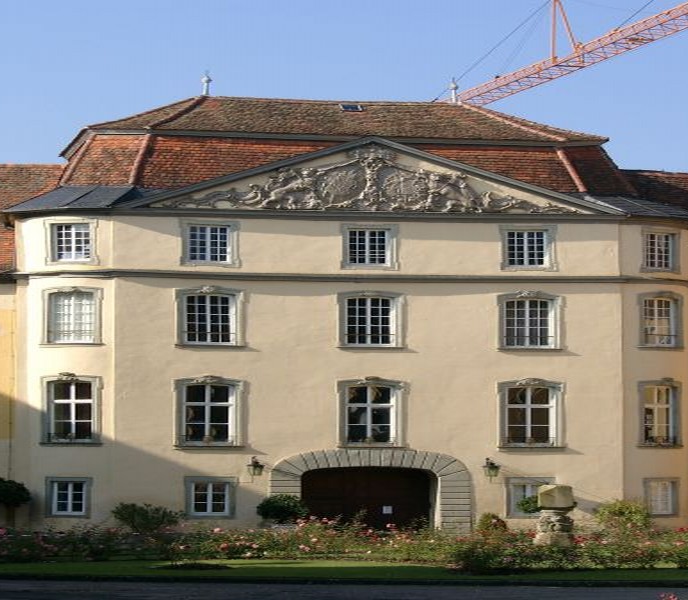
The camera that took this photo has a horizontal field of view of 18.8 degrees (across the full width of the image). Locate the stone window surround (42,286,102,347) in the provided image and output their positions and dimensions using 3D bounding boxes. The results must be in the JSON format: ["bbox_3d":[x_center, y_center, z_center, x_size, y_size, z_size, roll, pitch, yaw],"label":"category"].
[{"bbox_3d":[-8.863,0.537,67.651,2.234,1.954,0.350,-1,-3,19],"label":"stone window surround"}]

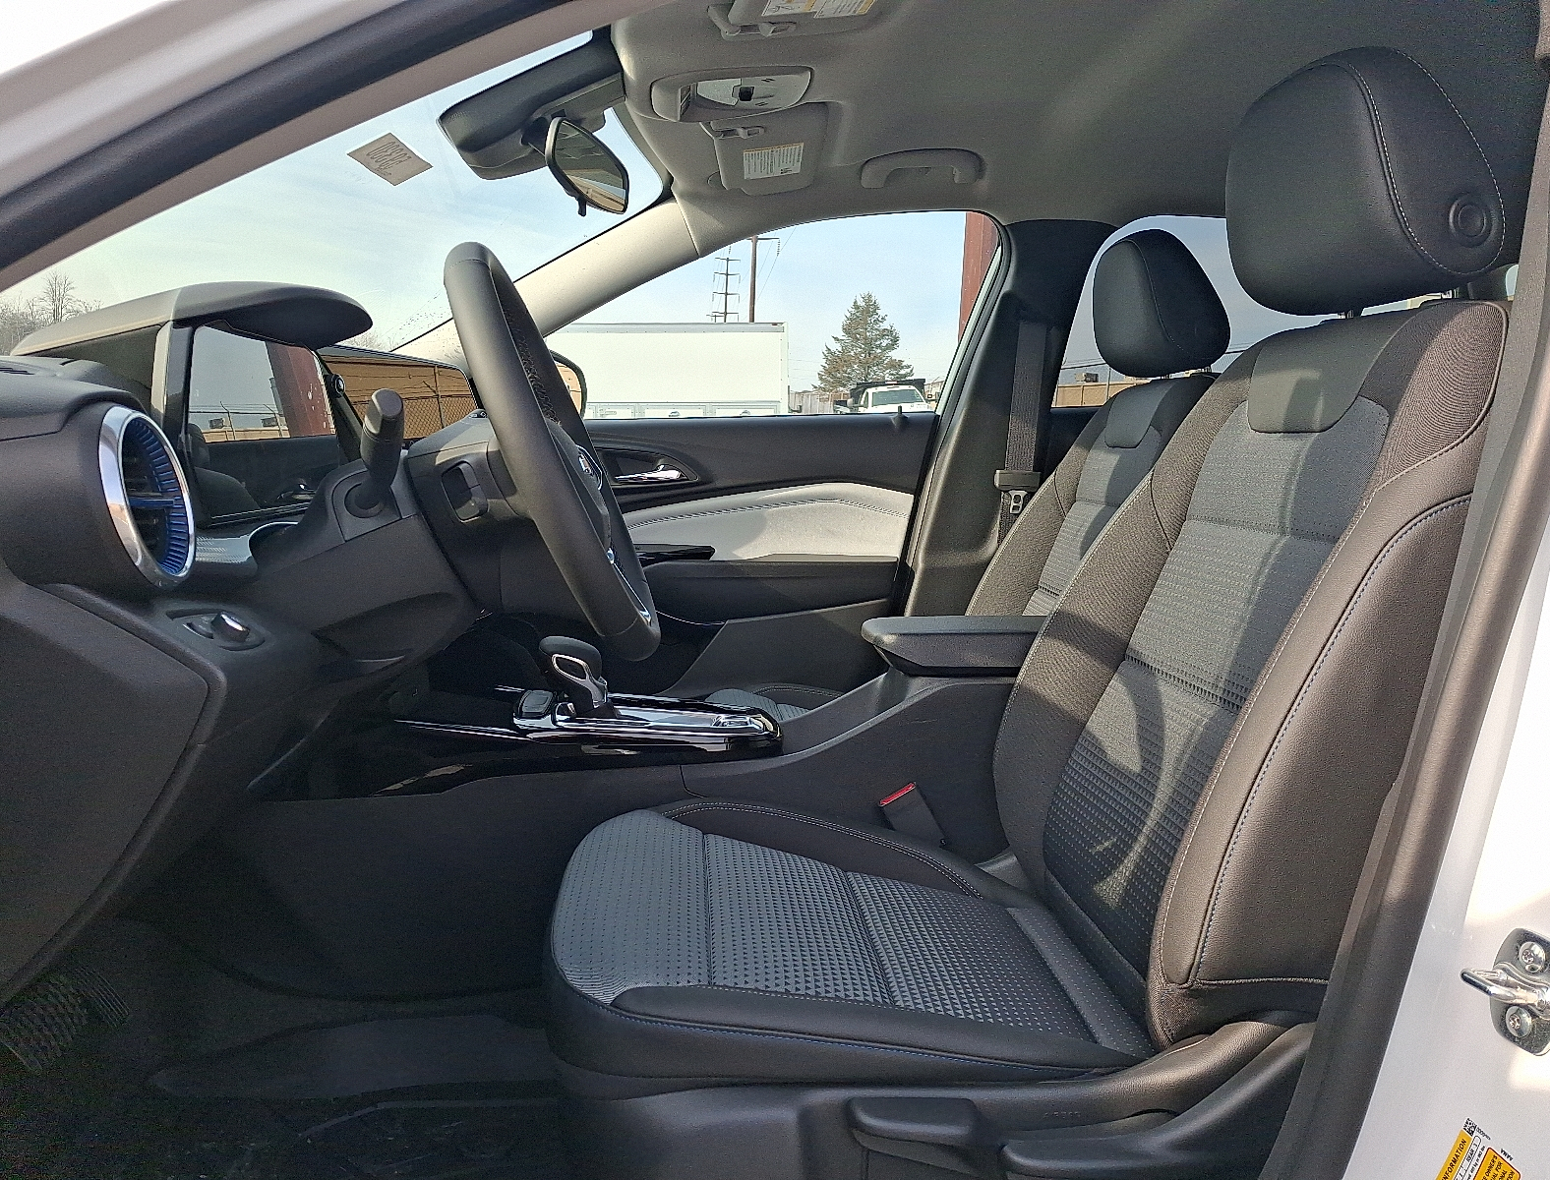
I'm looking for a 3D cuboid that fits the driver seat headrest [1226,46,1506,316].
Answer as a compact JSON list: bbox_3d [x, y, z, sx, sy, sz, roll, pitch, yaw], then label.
[{"bbox_3d":[0.500,-0.342,0.972,0.149,0.213,0.260,1,8,-5],"label":"driver seat headrest"}]

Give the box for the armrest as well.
[{"bbox_3d":[0.245,0.058,1.371,0.288,0.052,0.155,1,8,-5],"label":"armrest"}]

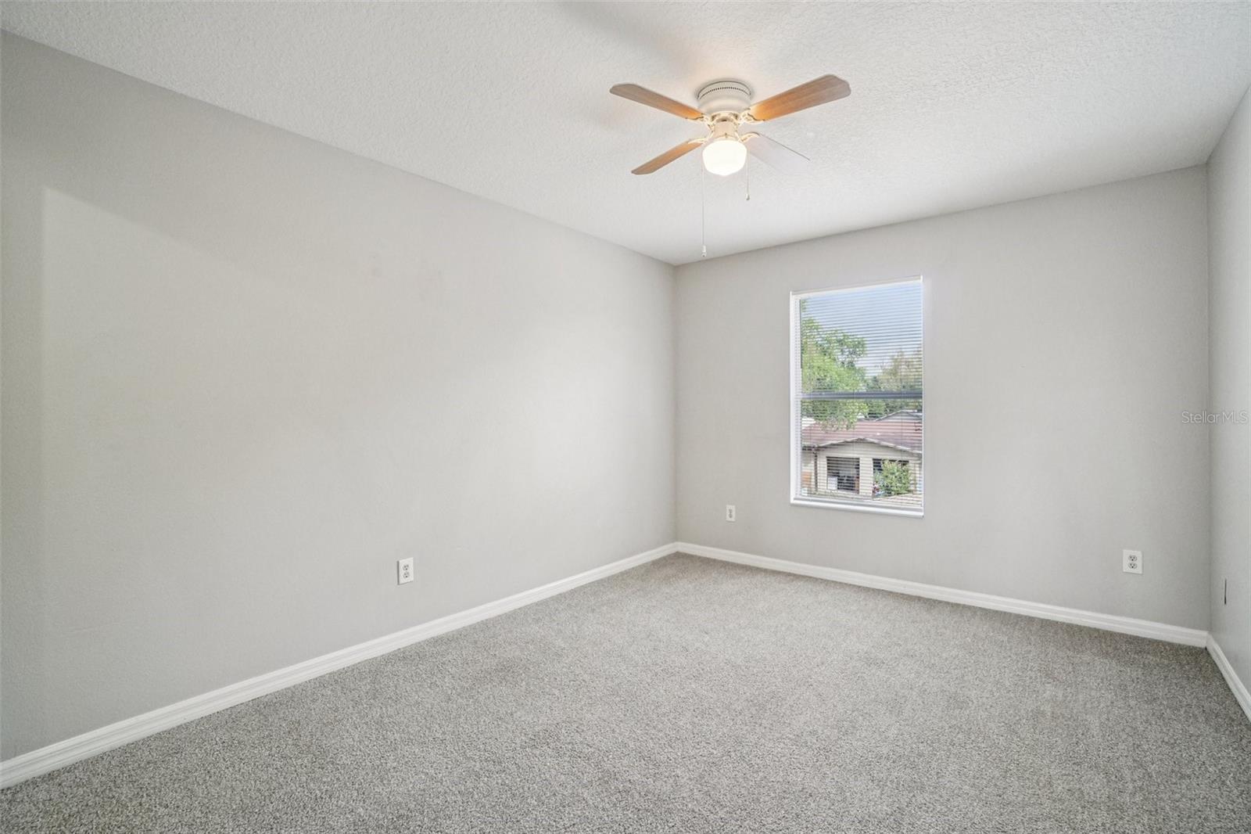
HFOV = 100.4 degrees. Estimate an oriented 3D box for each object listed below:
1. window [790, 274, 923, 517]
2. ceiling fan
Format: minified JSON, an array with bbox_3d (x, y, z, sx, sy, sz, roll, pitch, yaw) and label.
[{"bbox_3d":[1.644,-0.149,3.738,0.860,1.550,0.060,0,0,37],"label":"window"},{"bbox_3d":[0.393,-1.128,2.086,0.980,0.330,0.950,0,0,41],"label":"ceiling fan"}]

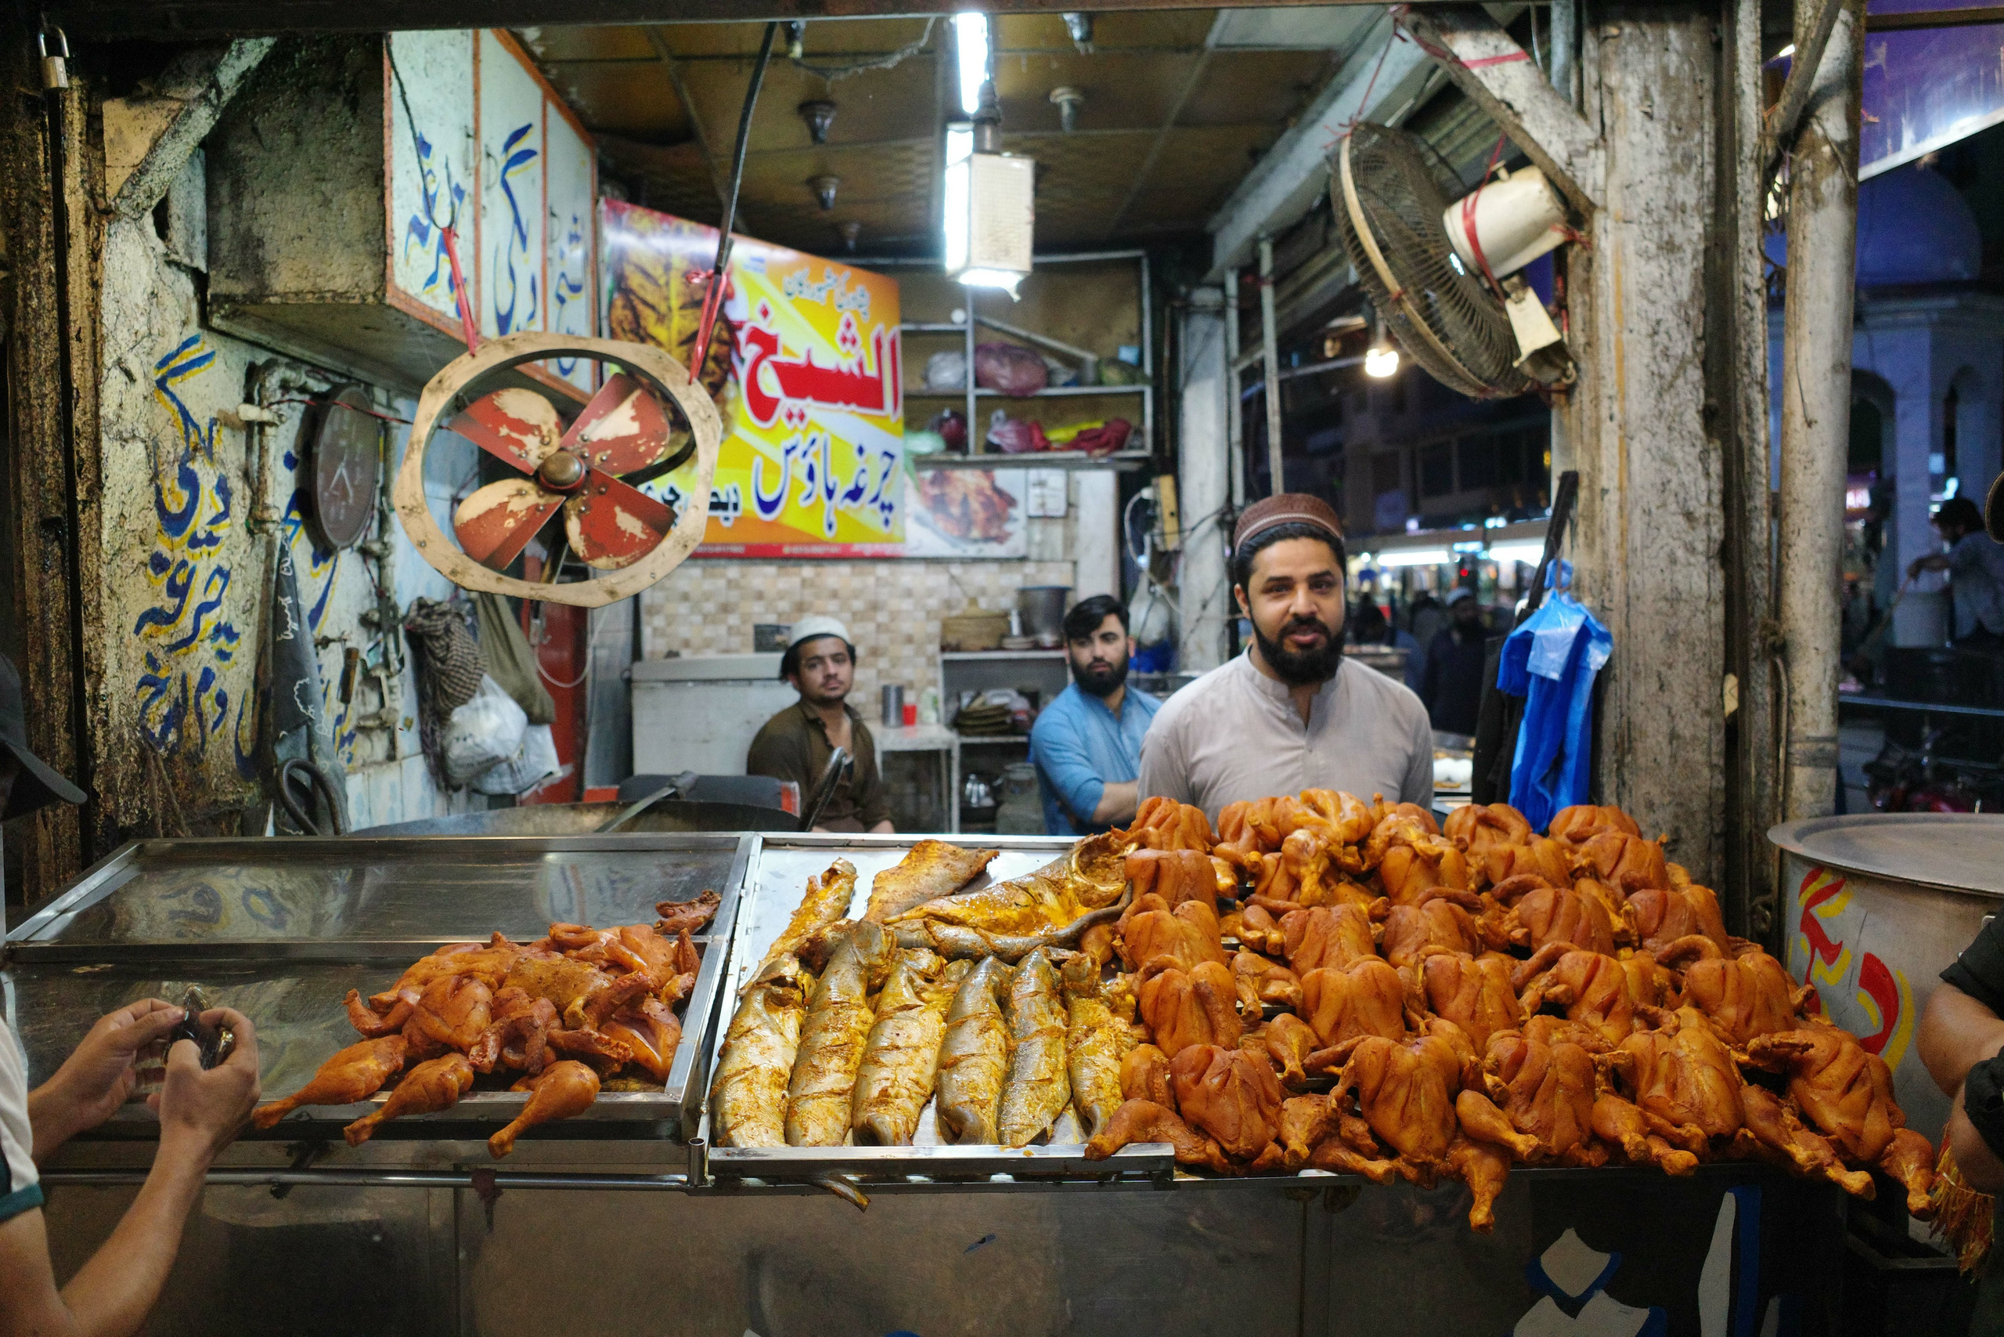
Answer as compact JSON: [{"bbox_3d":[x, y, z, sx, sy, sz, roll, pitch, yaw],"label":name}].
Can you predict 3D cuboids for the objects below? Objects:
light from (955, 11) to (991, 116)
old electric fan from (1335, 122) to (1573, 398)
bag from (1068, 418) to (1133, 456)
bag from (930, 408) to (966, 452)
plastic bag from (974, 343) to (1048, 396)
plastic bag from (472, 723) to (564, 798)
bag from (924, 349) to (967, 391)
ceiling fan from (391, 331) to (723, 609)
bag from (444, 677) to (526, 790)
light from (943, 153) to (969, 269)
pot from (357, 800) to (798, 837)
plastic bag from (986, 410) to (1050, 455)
[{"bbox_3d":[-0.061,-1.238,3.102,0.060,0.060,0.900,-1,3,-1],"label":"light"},{"bbox_3d":[0.746,-0.666,2.462,0.510,0.530,0.310,-5,-22,-48],"label":"old electric fan"},{"bbox_3d":[0.320,-0.747,5.060,0.205,0.120,0.160,-1,3,-3],"label":"bag"},{"bbox_3d":[-0.175,-0.772,5.060,0.125,0.135,0.130,-1,3,-3],"label":"bag"},{"bbox_3d":[0.031,-0.976,5.080,0.235,0.165,0.190,-1,3,-3],"label":"plastic bag"},{"bbox_3d":[-1.079,0.199,3.450,0.200,0.190,0.150,-1,3,-3],"label":"plastic bag"},{"bbox_3d":[-0.181,-0.971,5.080,0.140,0.130,0.140,-1,3,-3],"label":"bag"},{"bbox_3d":[-0.701,-0.285,2.537,0.475,0.475,0.230,6,-23,-4],"label":"ceiling fan"},{"bbox_3d":[-1.119,0.141,3.380,0.185,0.240,0.150,-1,3,-3],"label":"bag"},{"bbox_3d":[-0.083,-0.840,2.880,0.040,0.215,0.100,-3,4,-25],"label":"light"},{"bbox_3d":[-0.807,0.454,2.963,0.870,0.280,0.870,-1,3,0],"label":"pot"},{"bbox_3d":[0.051,-0.767,5.060,0.205,0.140,0.160,-1,3,-3],"label":"plastic bag"}]

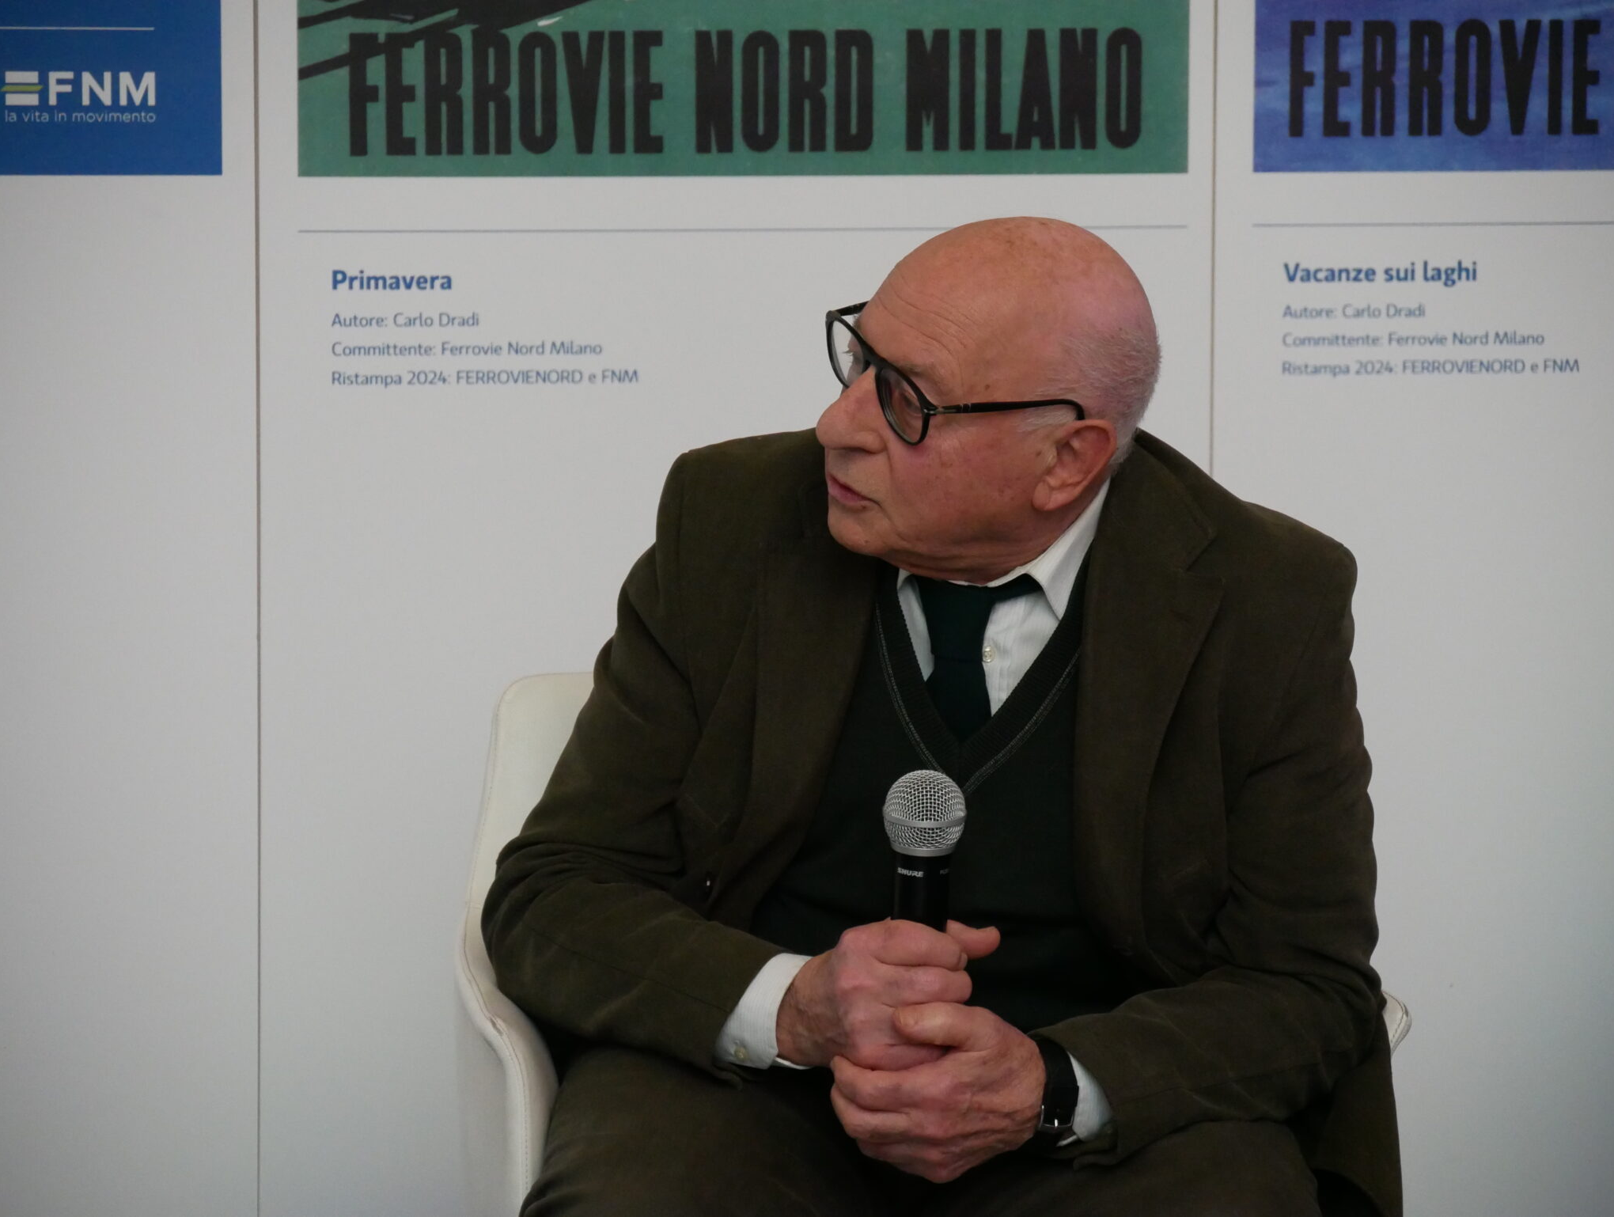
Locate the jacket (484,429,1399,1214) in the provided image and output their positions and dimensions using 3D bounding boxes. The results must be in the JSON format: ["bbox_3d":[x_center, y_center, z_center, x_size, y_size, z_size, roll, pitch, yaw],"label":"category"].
[{"bbox_3d":[0.086,0.158,6.120,0.570,0.570,0.450,1,7,10],"label":"jacket"}]

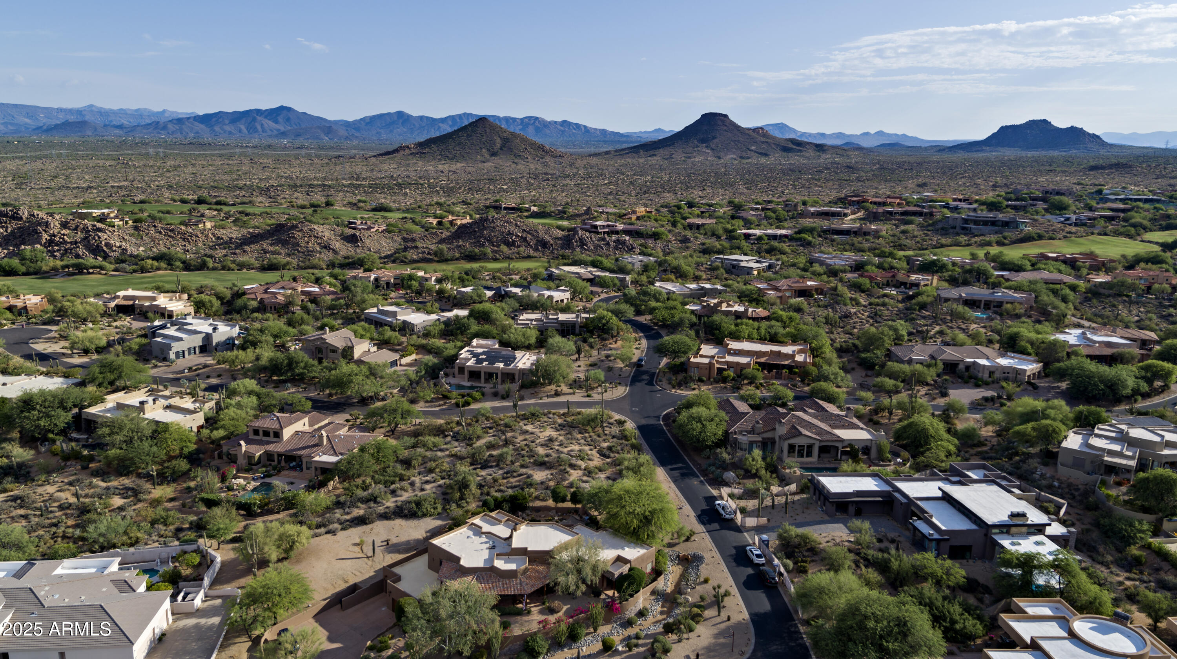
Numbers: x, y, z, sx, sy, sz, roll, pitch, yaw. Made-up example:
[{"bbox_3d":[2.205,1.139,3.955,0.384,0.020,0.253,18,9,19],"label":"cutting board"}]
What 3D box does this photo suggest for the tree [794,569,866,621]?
[{"bbox_3d":[36.310,39.880,112.830,10.300,5.900,10.000,0,15,0],"label":"tree"}]

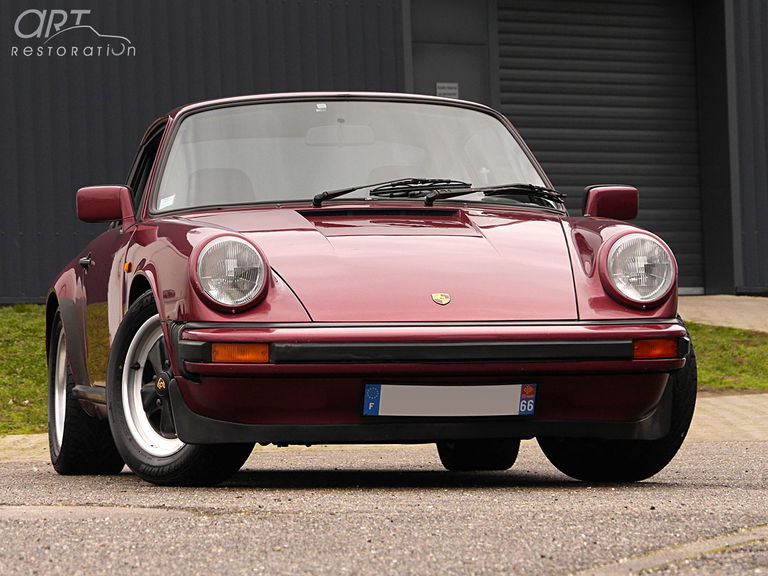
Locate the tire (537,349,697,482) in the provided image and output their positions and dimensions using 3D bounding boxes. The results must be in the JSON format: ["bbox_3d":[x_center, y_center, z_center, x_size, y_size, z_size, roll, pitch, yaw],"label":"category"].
[{"bbox_3d":[0.709,0.295,13.221,0.207,0.630,0.630,1,-2,-37],"label":"tire"}]

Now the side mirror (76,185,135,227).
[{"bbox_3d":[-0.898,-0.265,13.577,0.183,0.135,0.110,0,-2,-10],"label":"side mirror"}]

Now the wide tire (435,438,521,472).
[{"bbox_3d":[0.344,0.357,15.426,0.235,0.630,0.630,0,-2,-10],"label":"wide tire"}]

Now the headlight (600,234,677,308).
[{"bbox_3d":[0.754,-0.053,12.607,0.208,0.212,0.120,0,-2,-10],"label":"headlight"}]

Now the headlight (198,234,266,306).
[{"bbox_3d":[-0.452,-0.046,12.386,0.206,0.212,0.120,0,-2,-10],"label":"headlight"}]

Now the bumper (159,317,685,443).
[{"bbox_3d":[0.167,0.275,12.419,1.580,0.365,0.530,0,-2,-10],"label":"bumper"}]

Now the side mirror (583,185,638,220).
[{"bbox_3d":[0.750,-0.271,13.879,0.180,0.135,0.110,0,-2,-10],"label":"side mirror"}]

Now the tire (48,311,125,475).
[{"bbox_3d":[-1.063,0.360,15.169,0.235,0.630,0.630,0,-2,-10],"label":"tire"}]

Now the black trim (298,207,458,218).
[{"bbox_3d":[-0.017,-0.240,13.417,0.515,0.037,0.060,0,-2,-10],"label":"black trim"}]

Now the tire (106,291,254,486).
[{"bbox_3d":[-0.611,0.296,12.906,0.207,0.630,0.630,1,-2,-37],"label":"tire"}]

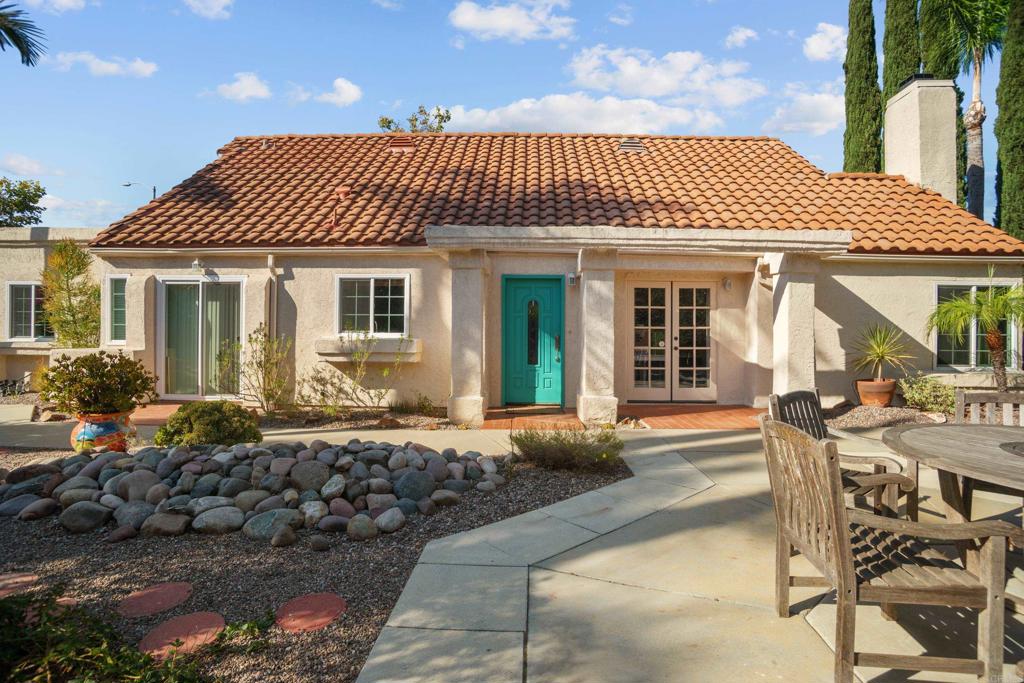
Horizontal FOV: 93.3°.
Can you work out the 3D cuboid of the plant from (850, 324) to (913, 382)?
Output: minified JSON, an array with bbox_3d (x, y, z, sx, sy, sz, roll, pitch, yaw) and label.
[{"bbox_3d":[5.470,0.145,7.170,0.800,0.840,0.800,0,0,0],"label":"plant"}]

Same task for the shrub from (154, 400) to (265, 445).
[{"bbox_3d":[-2.980,0.870,4.750,0.930,0.520,0.880,0,0,-1],"label":"shrub"}]

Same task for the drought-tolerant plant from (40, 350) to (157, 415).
[{"bbox_3d":[-4.190,0.400,4.900,0.950,0.680,0.920,0,0,-1],"label":"drought-tolerant plant"}]

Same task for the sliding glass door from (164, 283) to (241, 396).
[{"bbox_3d":[-4.960,-0.040,7.770,1.400,1.960,0.120,0,0,0],"label":"sliding glass door"}]

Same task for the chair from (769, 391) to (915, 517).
[{"bbox_3d":[1.920,0.750,2.740,0.570,0.880,0.620,0,0,-34],"label":"chair"}]

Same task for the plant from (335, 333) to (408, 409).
[{"bbox_3d":[-2.130,0.460,7.400,1.080,1.200,0.750,0,0,-1],"label":"plant"}]

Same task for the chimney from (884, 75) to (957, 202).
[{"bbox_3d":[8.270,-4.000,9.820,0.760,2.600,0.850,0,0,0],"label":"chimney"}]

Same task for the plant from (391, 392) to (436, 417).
[{"bbox_3d":[-1.470,0.920,7.220,0.690,0.350,0.450,0,0,0],"label":"plant"}]

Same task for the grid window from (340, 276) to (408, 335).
[{"bbox_3d":[-2.210,-0.560,7.720,1.150,0.980,0.120,0,0,-1],"label":"grid window"}]

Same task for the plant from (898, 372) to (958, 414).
[{"bbox_3d":[6.270,0.785,7.300,0.740,0.650,0.680,0,0,-1],"label":"plant"}]

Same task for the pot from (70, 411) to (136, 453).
[{"bbox_3d":[-4.130,0.920,4.880,0.500,0.450,0.500,0,0,0],"label":"pot"}]

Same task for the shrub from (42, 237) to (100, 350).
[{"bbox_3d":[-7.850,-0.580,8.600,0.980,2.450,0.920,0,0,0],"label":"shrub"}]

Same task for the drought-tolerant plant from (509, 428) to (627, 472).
[{"bbox_3d":[0.520,0.970,4.500,1.060,0.340,0.780,0,0,0],"label":"drought-tolerant plant"}]

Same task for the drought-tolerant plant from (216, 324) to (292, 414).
[{"bbox_3d":[-3.840,0.420,7.200,1.050,1.330,0.800,0,0,0],"label":"drought-tolerant plant"}]

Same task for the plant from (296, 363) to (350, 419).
[{"bbox_3d":[-2.780,0.730,7.200,0.780,0.830,0.600,0,0,-1],"label":"plant"}]

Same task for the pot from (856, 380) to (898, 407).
[{"bbox_3d":[5.420,0.775,7.170,0.490,0.400,0.490,0,0,0],"label":"pot"}]

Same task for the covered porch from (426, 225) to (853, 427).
[{"bbox_3d":[1.640,-0.180,7.100,5.560,2.570,1.800,0,0,-1],"label":"covered porch"}]

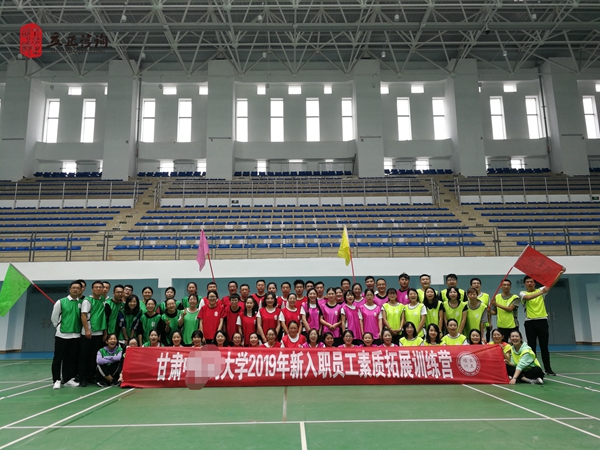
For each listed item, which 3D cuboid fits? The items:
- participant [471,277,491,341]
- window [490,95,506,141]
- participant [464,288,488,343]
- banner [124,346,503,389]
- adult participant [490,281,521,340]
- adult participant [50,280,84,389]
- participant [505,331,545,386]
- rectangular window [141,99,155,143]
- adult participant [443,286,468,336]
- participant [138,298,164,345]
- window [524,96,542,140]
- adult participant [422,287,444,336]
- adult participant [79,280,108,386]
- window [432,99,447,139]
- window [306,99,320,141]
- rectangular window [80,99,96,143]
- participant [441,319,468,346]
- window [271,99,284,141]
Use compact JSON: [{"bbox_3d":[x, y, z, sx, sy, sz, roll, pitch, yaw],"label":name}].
[{"bbox_3d":[3.368,1.894,8.862,0.500,1.760,0.300,-3,-12,14],"label":"participant"},{"bbox_3d":[12.874,-6.940,30.428,0.840,3.004,0.200,0,-11,-1],"label":"window"},{"bbox_3d":[3.281,1.964,8.640,0.450,1.591,0.300,-3,-12,11],"label":"participant"},{"bbox_3d":[0.243,2.208,7.376,6.100,0.620,0.150,-1,-11,0],"label":"banner"},{"bbox_3d":[3.731,1.842,8.471,0.560,1.700,0.380,-6,-12,23],"label":"adult participant"},{"bbox_3d":[-3.814,1.780,7.684,0.500,1.700,0.340,7,-14,-33],"label":"adult participant"},{"bbox_3d":[3.653,2.133,7.596,0.630,0.790,0.600,-8,-13,33],"label":"participant"},{"bbox_3d":[-9.889,-6.811,30.528,0.895,3.071,0.200,0,-12,-1],"label":"rectangular window"},{"bbox_3d":[2.930,1.964,8.684,0.460,1.617,0.300,-2,-12,7],"label":"adult participant"},{"bbox_3d":[-2.638,2.030,8.270,0.480,1.425,0.330,1,-11,-9],"label":"participant"},{"bbox_3d":[15.227,-6.973,30.474,0.840,2.961,0.200,0,-11,-1],"label":"window"},{"bbox_3d":[2.427,1.923,8.428,0.460,1.574,0.300,-2,-11,7],"label":"adult participant"},{"bbox_3d":[-3.508,1.825,7.936,0.480,1.745,0.320,6,-13,-30],"label":"adult participant"},{"bbox_3d":[9.195,-6.994,30.902,0.896,3.039,0.200,0,-12,-1],"label":"window"},{"bbox_3d":[0.859,-6.680,29.799,0.845,2.990,0.150,0,-11,-1],"label":"window"},{"bbox_3d":[-13.479,-6.639,29.924,0.840,2.965,0.200,0,-11,-1],"label":"rectangular window"},{"bbox_3d":[2.578,2.081,7.786,0.480,1.008,0.600,-2,-11,8],"label":"participant"},{"bbox_3d":[-1.444,-6.720,30.143,0.840,3.001,0.200,0,-11,-1],"label":"window"}]

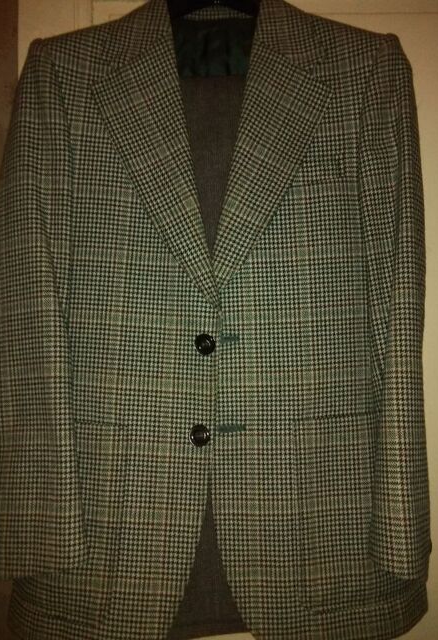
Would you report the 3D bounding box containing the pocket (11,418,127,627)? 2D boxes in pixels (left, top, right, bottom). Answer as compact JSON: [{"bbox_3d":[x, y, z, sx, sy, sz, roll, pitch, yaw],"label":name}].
[{"bbox_3d":[-0.182,0.238,0.625,0.143,0.220,0.025,3,1,19],"label":"pocket"}]

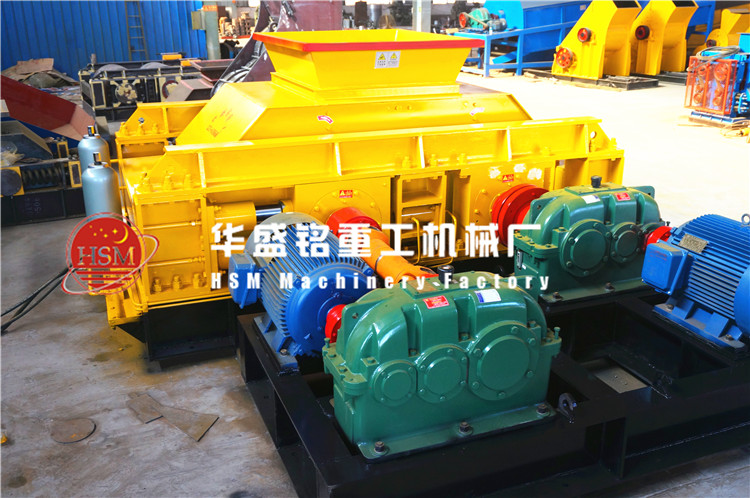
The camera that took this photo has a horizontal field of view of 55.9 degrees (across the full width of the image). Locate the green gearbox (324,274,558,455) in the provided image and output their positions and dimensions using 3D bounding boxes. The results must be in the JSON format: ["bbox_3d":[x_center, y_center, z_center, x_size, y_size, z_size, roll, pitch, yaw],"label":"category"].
[{"bbox_3d":[0.221,0.290,2.273,0.752,0.496,0.376,-7,21,-20],"label":"green gearbox"}]

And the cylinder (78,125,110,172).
[{"bbox_3d":[-2.138,-0.558,5.450,0.220,0.770,0.220,-8,21,-21],"label":"cylinder"}]

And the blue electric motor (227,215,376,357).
[{"bbox_3d":[-0.252,0.142,2.735,0.528,0.440,0.864,-7,21,-20],"label":"blue electric motor"}]

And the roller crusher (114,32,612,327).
[{"bbox_3d":[-0.165,-0.599,4.038,2.688,1.192,1.552,-7,21,-20],"label":"roller crusher"}]

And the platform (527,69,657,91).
[{"bbox_3d":[5.362,-4.361,18.033,1.034,0.155,3.689,-11,22,-27],"label":"platform"}]

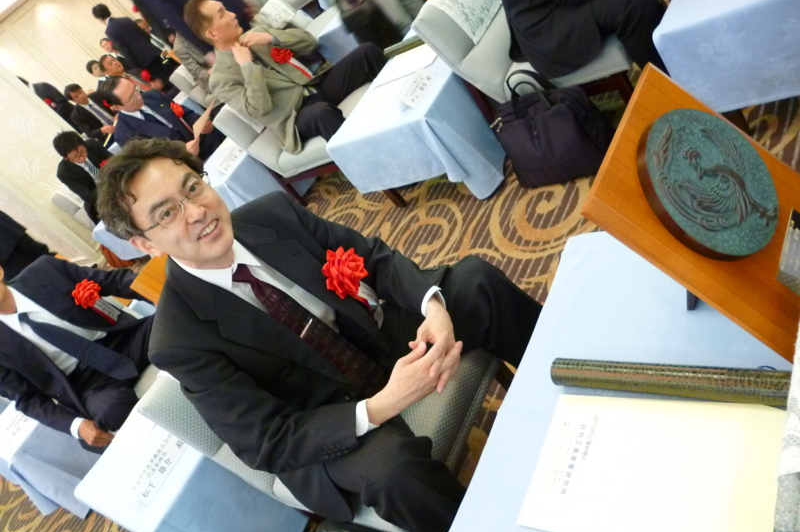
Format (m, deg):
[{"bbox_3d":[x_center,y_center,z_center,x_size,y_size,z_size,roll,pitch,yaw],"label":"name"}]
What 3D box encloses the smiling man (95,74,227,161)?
[{"bbox_3d":[-1.286,-0.689,3.852,0.740,1.120,0.520,-2,49,49],"label":"smiling man"}]

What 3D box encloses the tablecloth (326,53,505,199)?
[{"bbox_3d":[0.200,-0.715,2.796,0.602,0.403,0.888,-5,46,47],"label":"tablecloth"}]

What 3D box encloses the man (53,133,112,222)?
[{"bbox_3d":[-2.106,-0.581,4.805,0.720,1.020,0.530,2,51,51],"label":"man"}]

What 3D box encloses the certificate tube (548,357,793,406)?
[{"bbox_3d":[0.400,0.169,0.943,0.400,0.047,0.047,-5,46,47],"label":"certificate tube"}]

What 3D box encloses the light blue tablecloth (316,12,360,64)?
[{"bbox_3d":[-0.099,-1.782,4.539,0.589,0.386,0.880,-5,46,47],"label":"light blue tablecloth"}]

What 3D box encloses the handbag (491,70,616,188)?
[{"bbox_3d":[0.511,-0.479,2.189,0.380,0.360,0.200,-5,46,47],"label":"handbag"}]

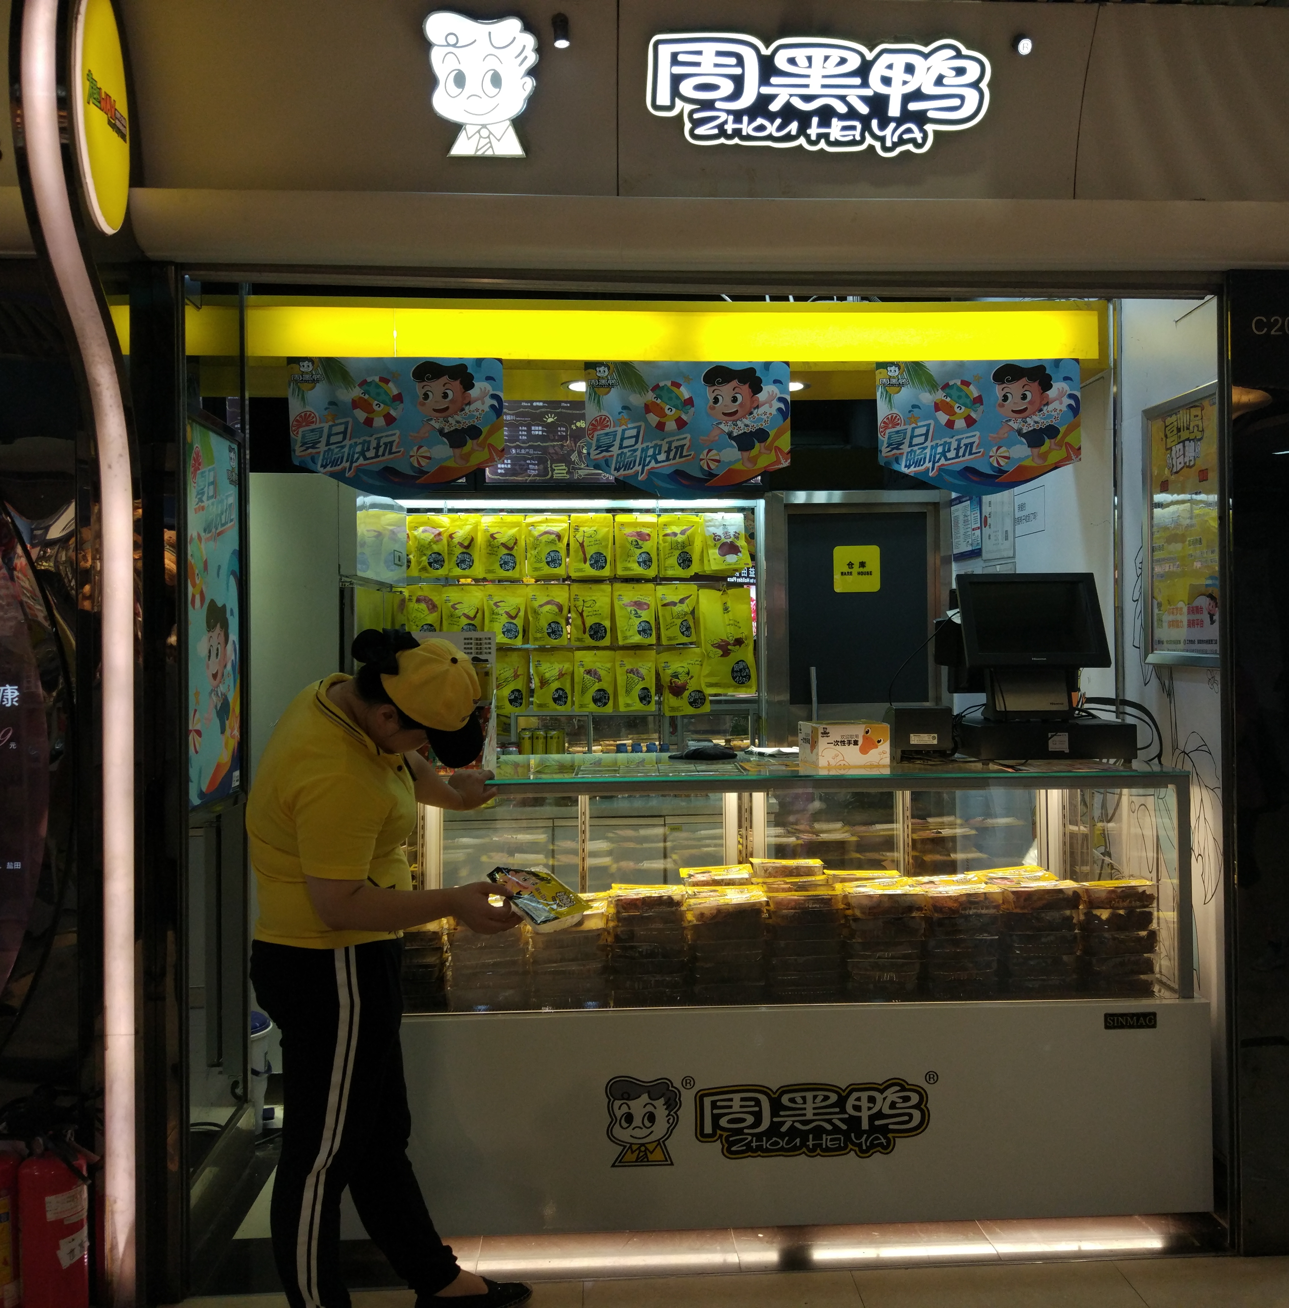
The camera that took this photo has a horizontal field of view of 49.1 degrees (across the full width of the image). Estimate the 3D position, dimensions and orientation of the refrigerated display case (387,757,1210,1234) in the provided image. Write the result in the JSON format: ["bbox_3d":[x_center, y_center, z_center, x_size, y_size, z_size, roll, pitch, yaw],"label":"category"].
[{"bbox_3d":[0.297,0.833,3.804,2.100,1.055,0.880,-1,0,-3],"label":"refrigerated display case"}]

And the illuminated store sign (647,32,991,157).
[{"bbox_3d":[0.353,-1.148,2.901,0.692,0.225,0.060,0,21,-3],"label":"illuminated store sign"}]

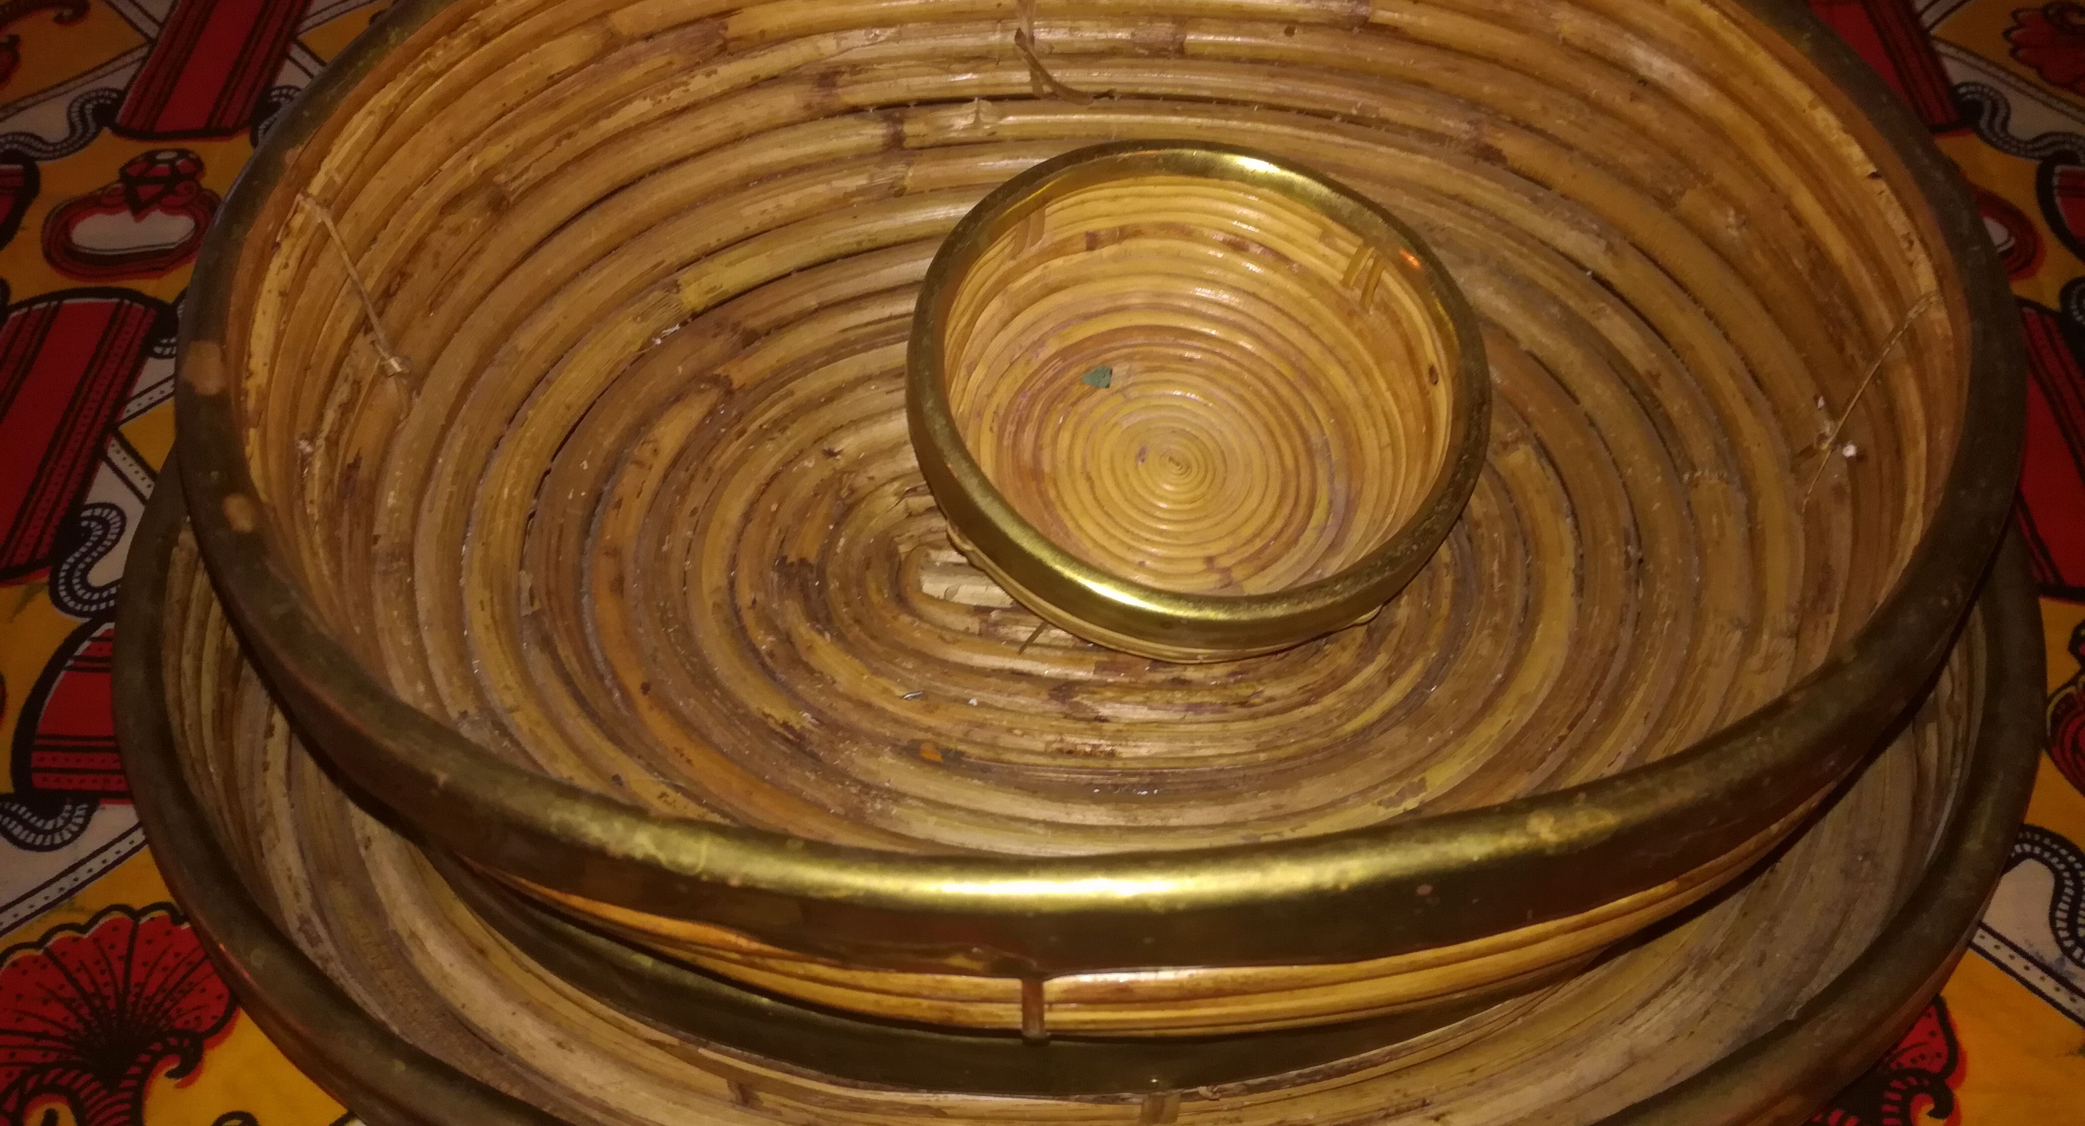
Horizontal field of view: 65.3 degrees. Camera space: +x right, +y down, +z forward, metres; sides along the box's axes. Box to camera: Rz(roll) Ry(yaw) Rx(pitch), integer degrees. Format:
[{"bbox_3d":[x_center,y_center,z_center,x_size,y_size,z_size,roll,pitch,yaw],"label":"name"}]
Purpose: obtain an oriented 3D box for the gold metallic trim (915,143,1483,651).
[{"bbox_3d":[0.039,-0.039,0.439,0.150,0.055,0.150,3,58,0],"label":"gold metallic trim"}]

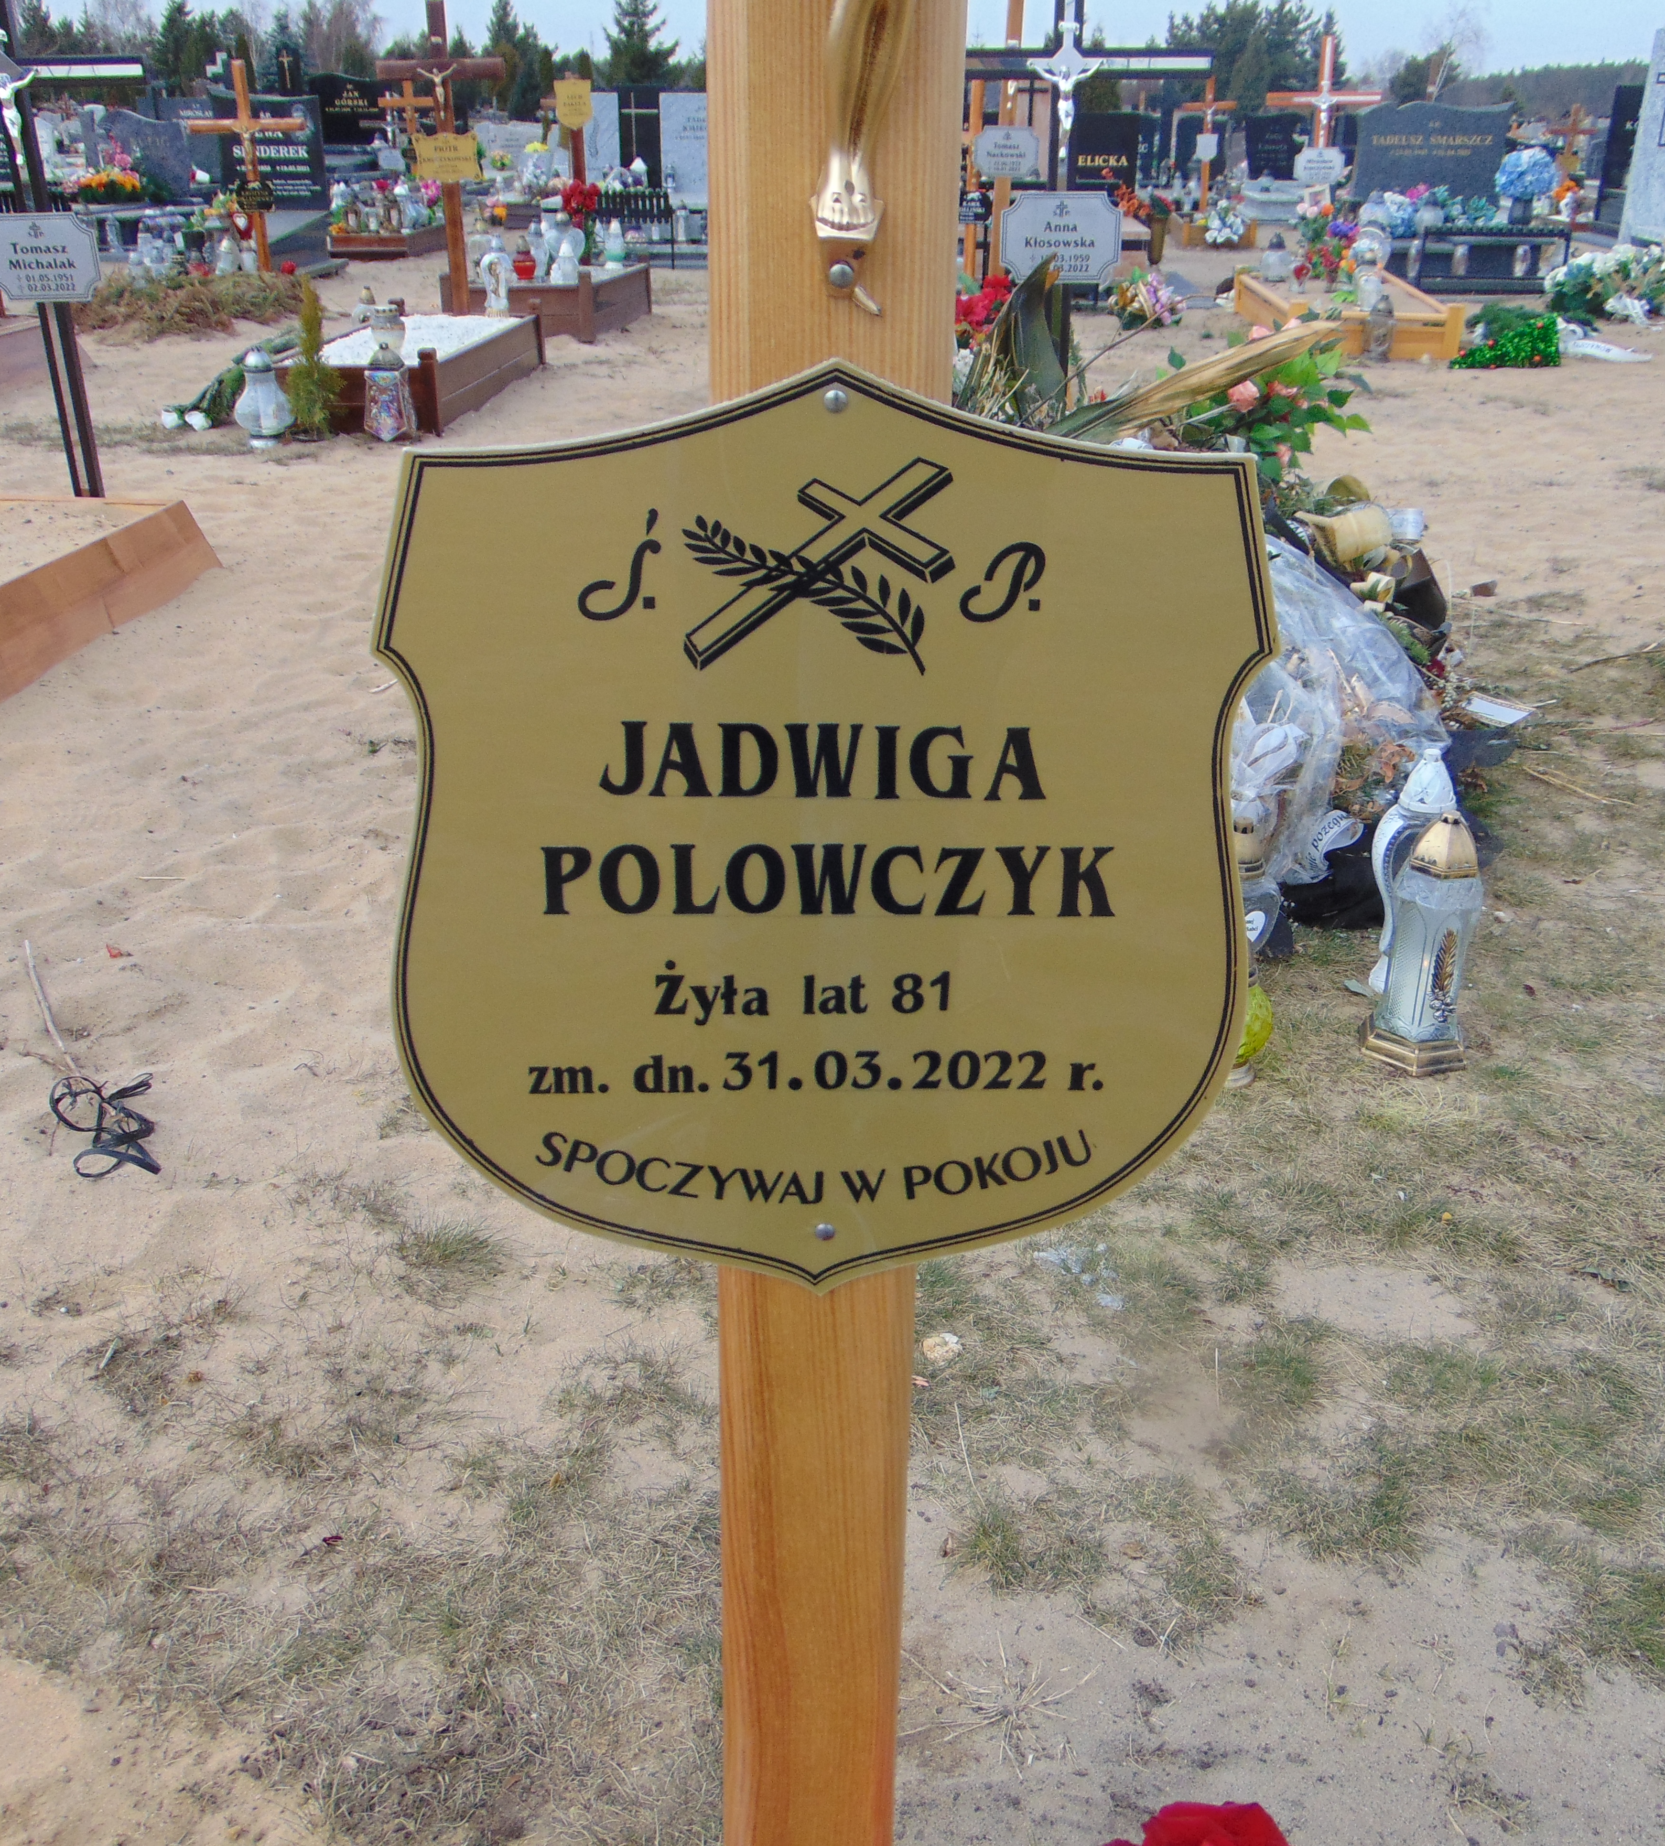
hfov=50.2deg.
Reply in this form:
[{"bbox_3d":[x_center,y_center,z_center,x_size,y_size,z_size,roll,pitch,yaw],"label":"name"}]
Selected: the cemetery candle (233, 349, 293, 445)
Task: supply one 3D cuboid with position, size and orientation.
[{"bbox_3d":[-2.163,-1.987,6.697,0.222,0.350,0.222,3,26,5],"label":"cemetery candle"}]

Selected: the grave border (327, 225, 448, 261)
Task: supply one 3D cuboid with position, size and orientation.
[{"bbox_3d":[-3.525,-5.529,14.375,0.640,0.175,1.400,3,26,5],"label":"grave border"}]

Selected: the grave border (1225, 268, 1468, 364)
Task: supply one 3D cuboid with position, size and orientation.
[{"bbox_3d":[2.740,-3.317,9.605,0.860,0.262,1.950,2,25,4],"label":"grave border"}]

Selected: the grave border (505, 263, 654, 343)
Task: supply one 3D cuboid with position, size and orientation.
[{"bbox_3d":[-1.501,-3.371,9.537,0.786,0.315,1.202,4,26,9],"label":"grave border"}]

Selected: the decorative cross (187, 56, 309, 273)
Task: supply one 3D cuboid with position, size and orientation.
[{"bbox_3d":[-3.638,-4.680,11.200,0.731,1.357,0.090,3,26,5],"label":"decorative cross"}]

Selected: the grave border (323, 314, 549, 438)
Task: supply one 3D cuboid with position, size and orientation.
[{"bbox_3d":[-1.747,-2.359,7.440,0.676,0.301,1.645,2,26,5],"label":"grave border"}]

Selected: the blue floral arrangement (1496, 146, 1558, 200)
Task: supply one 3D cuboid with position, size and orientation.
[{"bbox_3d":[4.356,-4.706,11.169,0.379,0.343,0.341,9,27,18],"label":"blue floral arrangement"}]

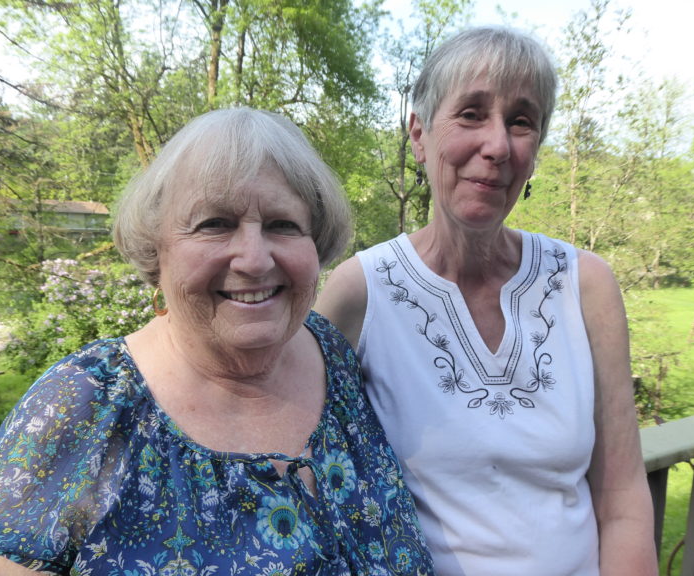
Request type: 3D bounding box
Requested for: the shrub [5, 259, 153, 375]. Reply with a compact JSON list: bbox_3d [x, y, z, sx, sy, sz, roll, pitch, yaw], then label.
[{"bbox_3d":[-5.550,0.650,11.400,3.400,2.450,2.700,0,9,0],"label":"shrub"}]

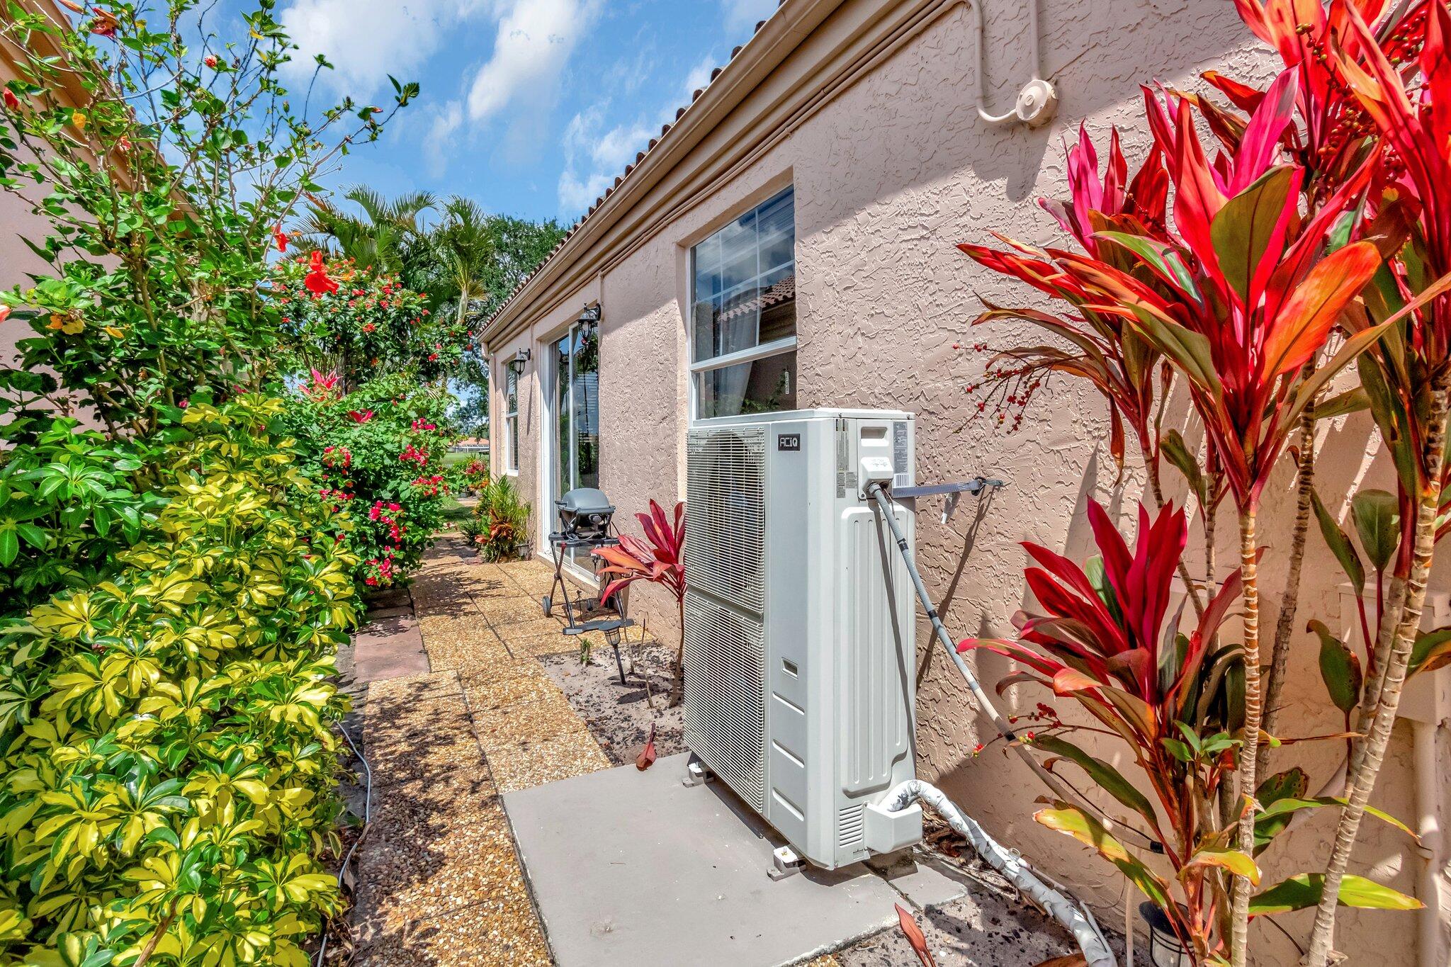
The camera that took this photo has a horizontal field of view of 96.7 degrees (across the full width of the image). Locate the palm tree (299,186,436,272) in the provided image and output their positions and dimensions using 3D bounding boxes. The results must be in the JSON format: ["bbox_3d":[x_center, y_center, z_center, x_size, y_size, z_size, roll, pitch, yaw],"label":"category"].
[{"bbox_3d":[-5.800,-1.950,10.500,2.300,5.400,2.300,-2,3,-28],"label":"palm tree"}]

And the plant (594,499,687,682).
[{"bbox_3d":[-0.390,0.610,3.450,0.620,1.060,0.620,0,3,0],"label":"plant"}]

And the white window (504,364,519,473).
[{"bbox_3d":[-3.060,-0.940,9.350,0.100,1.650,1.320,-2,3,-28],"label":"white window"}]

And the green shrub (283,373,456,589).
[{"bbox_3d":[-3.750,-0.100,6.850,1.650,2.050,1.650,-2,3,-28],"label":"green shrub"}]

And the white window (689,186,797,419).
[{"bbox_3d":[0.065,-0.685,3.680,0.100,1.600,1.320,-2,3,-28],"label":"white window"}]

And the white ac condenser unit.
[{"bbox_3d":[0.220,0.450,2.350,0.380,1.370,0.950,-2,3,-28],"label":"white ac condenser unit"}]

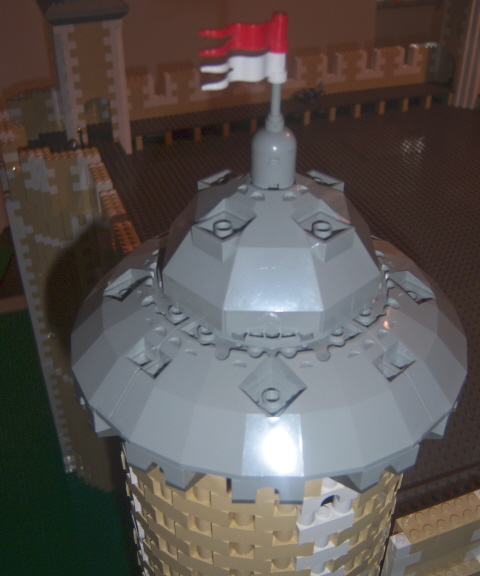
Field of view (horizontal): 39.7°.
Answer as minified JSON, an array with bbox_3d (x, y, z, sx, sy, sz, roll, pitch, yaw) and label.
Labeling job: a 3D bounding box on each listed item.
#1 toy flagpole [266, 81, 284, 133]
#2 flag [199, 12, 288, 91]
[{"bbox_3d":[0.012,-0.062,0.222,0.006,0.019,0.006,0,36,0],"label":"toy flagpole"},{"bbox_3d":[0.001,-0.074,0.208,0.030,0.021,0.009,-13,39,-18],"label":"flag"}]

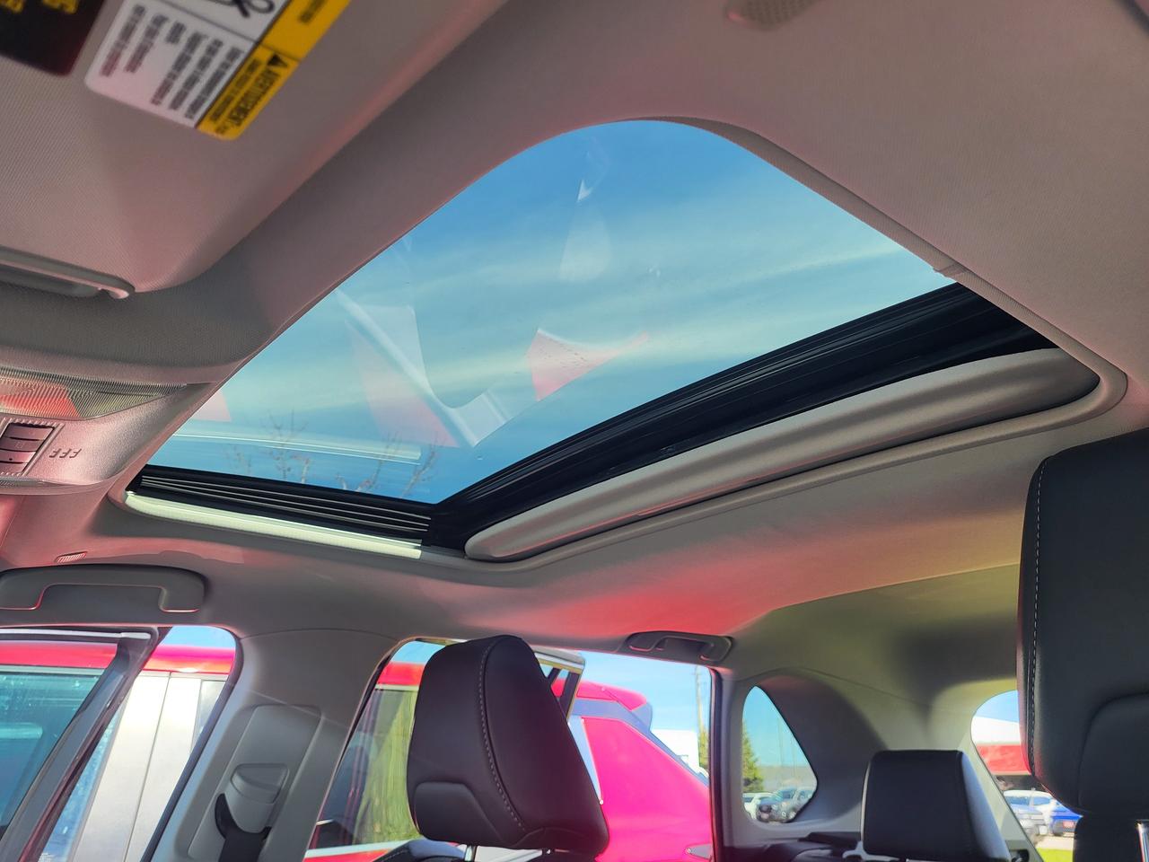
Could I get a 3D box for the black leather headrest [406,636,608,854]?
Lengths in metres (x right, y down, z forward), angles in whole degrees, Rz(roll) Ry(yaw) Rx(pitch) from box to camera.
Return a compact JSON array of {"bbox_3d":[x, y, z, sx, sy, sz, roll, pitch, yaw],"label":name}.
[{"bbox_3d":[-0.092,0.390,1.080,0.145,0.225,0.250,17,-28,-40],"label":"black leather headrest"}]

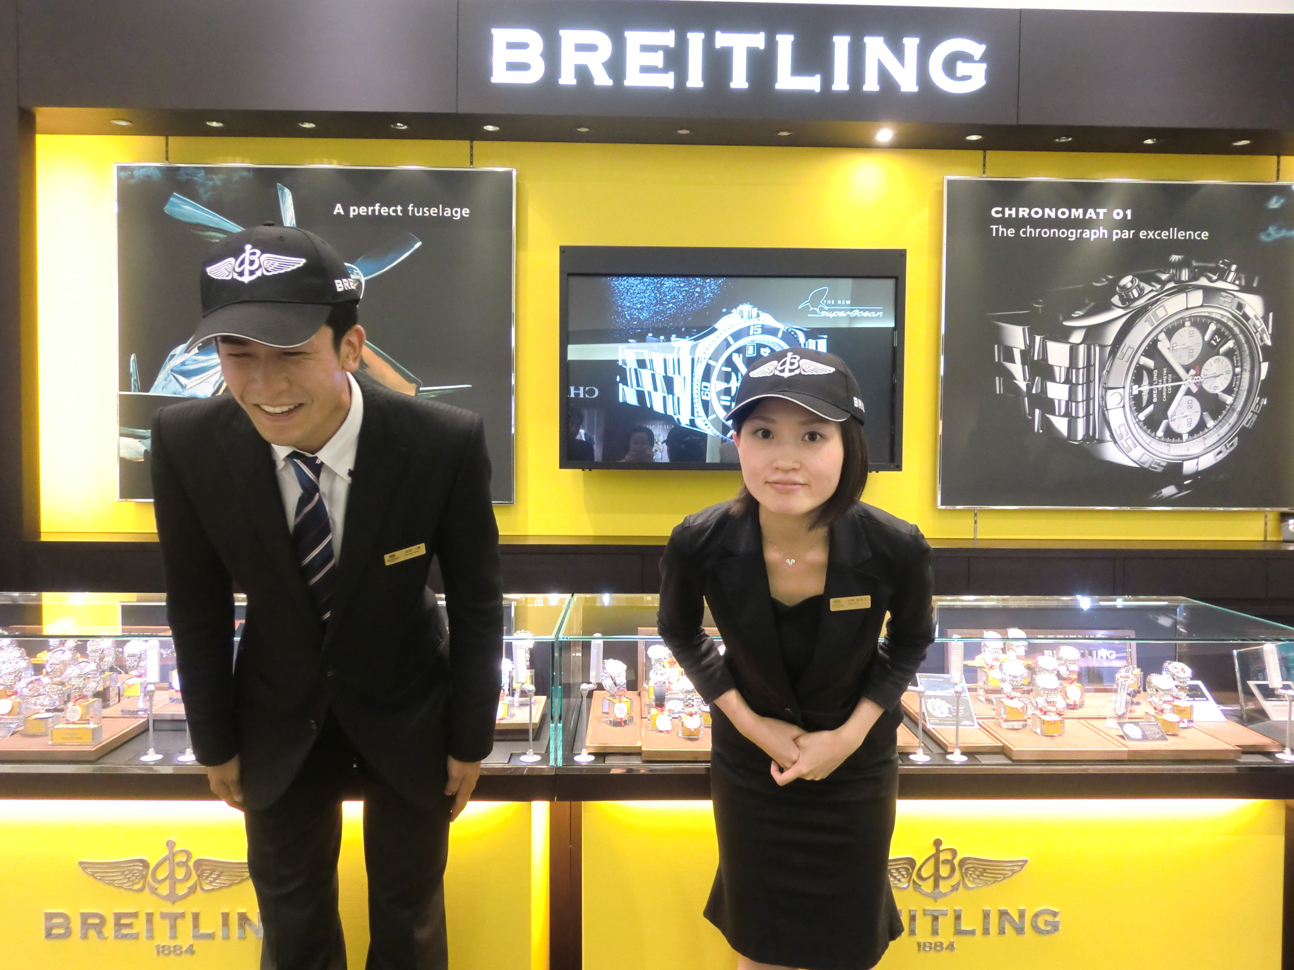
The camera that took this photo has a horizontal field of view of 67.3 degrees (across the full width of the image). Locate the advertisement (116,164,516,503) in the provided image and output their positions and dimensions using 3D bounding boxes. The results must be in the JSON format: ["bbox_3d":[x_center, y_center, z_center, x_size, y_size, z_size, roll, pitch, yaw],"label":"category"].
[{"bbox_3d":[-0.992,-0.448,2.942,1.191,1.007,0.040,1,2,-1],"label":"advertisement"}]

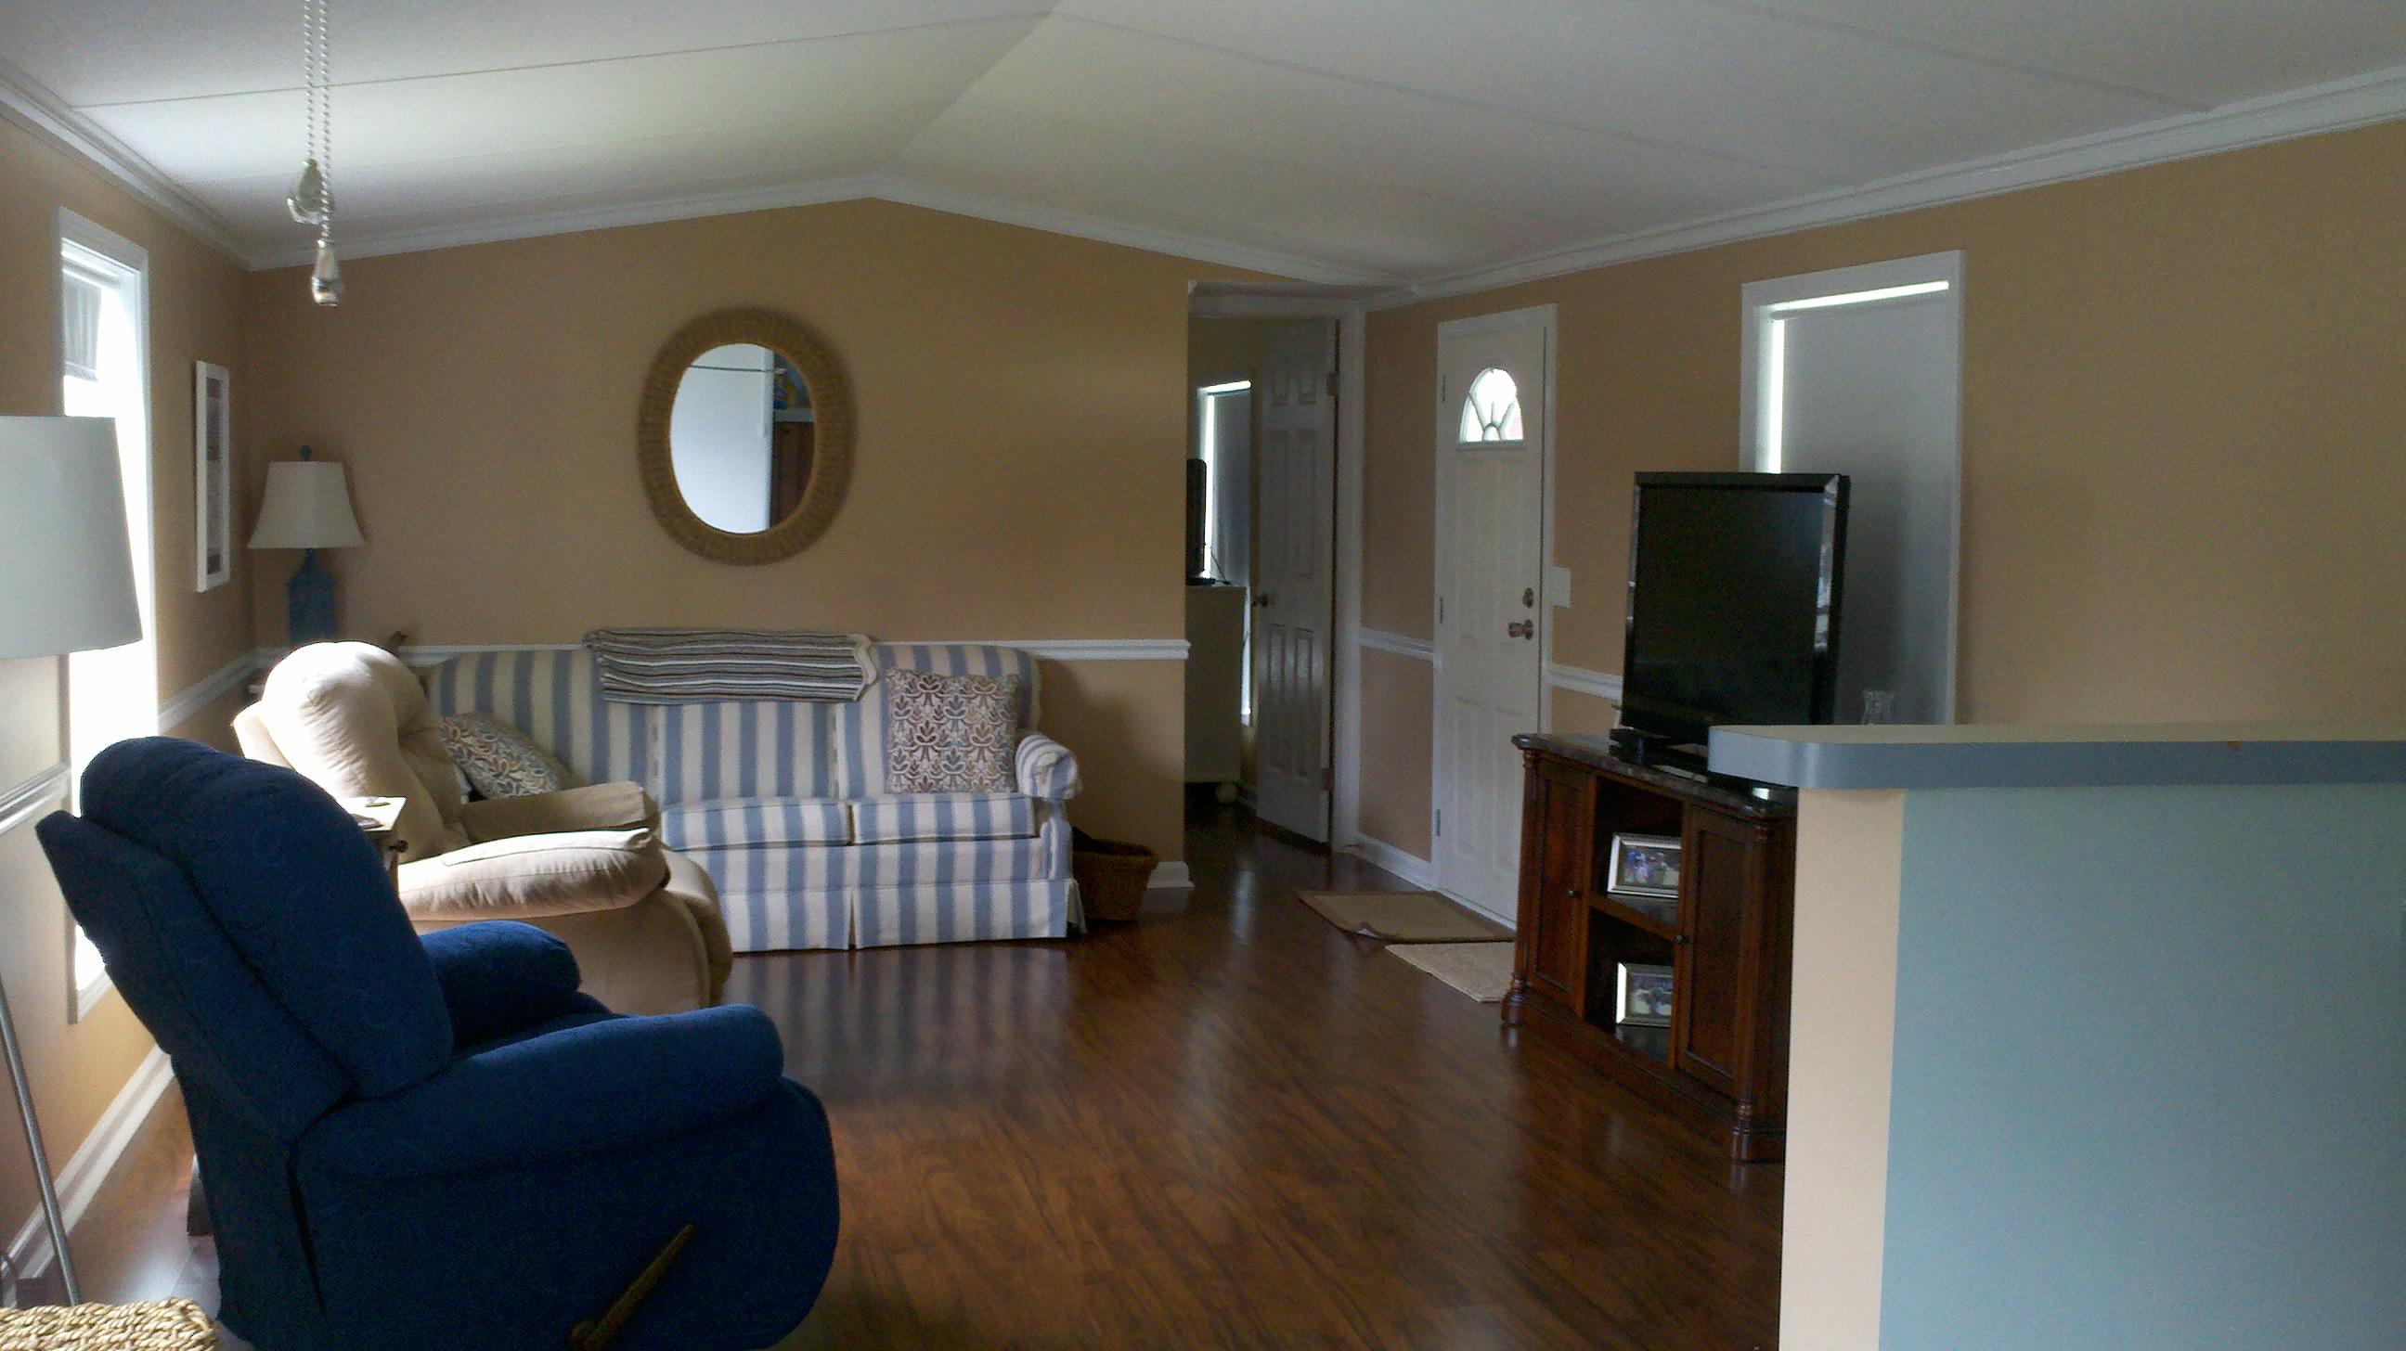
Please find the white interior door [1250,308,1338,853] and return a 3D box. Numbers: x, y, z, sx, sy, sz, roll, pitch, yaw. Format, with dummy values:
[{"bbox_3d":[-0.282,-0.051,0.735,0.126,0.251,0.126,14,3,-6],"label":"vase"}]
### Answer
[{"bbox_3d":[0.376,-0.384,7.799,0.040,2.060,0.657,-2,7,-24],"label":"white interior door"}]

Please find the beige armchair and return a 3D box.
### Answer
[{"bbox_3d":[-1.865,0.438,5.095,1.125,1.082,0.973,-1,6,-15],"label":"beige armchair"}]

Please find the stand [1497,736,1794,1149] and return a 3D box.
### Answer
[{"bbox_3d":[1.226,0.626,4.798,0.450,0.805,1.210,-2,6,-18],"label":"stand"}]

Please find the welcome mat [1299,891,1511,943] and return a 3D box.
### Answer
[{"bbox_3d":[0.693,0.825,6.674,0.502,0.012,0.714,-2,6,-20],"label":"welcome mat"}]

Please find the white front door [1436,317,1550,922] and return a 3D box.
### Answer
[{"bbox_3d":[0.978,-0.195,6.567,0.070,2.050,0.800,-2,6,-18],"label":"white front door"}]

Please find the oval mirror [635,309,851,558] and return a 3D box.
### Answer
[{"bbox_3d":[-1.506,-0.796,6.384,0.710,0.850,0.060,-2,6,-18],"label":"oval mirror"}]

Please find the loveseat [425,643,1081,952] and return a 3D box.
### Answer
[{"bbox_3d":[-1.503,0.388,6.279,2.110,0.935,0.740,-1,6,-12],"label":"loveseat"}]

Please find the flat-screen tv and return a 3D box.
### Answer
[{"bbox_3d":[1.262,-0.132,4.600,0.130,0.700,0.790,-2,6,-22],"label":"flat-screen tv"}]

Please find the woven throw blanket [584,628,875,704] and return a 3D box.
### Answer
[{"bbox_3d":[-1.543,-0.037,6.293,0.912,0.228,0.243,-1,6,-15],"label":"woven throw blanket"}]

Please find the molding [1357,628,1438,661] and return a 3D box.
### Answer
[{"bbox_3d":[0.713,-0.126,7.287,0.028,0.071,0.654,-2,6,-18],"label":"molding"}]

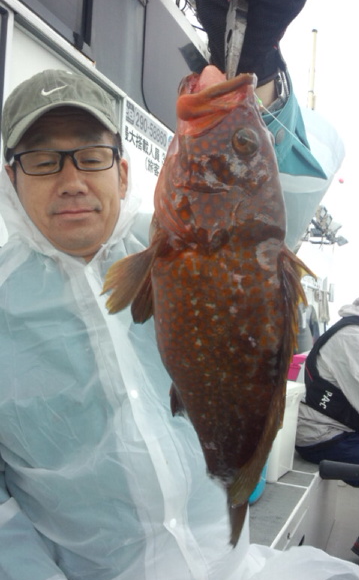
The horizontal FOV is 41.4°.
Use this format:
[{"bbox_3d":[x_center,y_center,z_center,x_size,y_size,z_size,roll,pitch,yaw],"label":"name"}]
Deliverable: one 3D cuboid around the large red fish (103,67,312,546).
[{"bbox_3d":[0.028,0.016,0.450,0.185,0.445,0.085,-3,2,-8],"label":"large red fish"}]

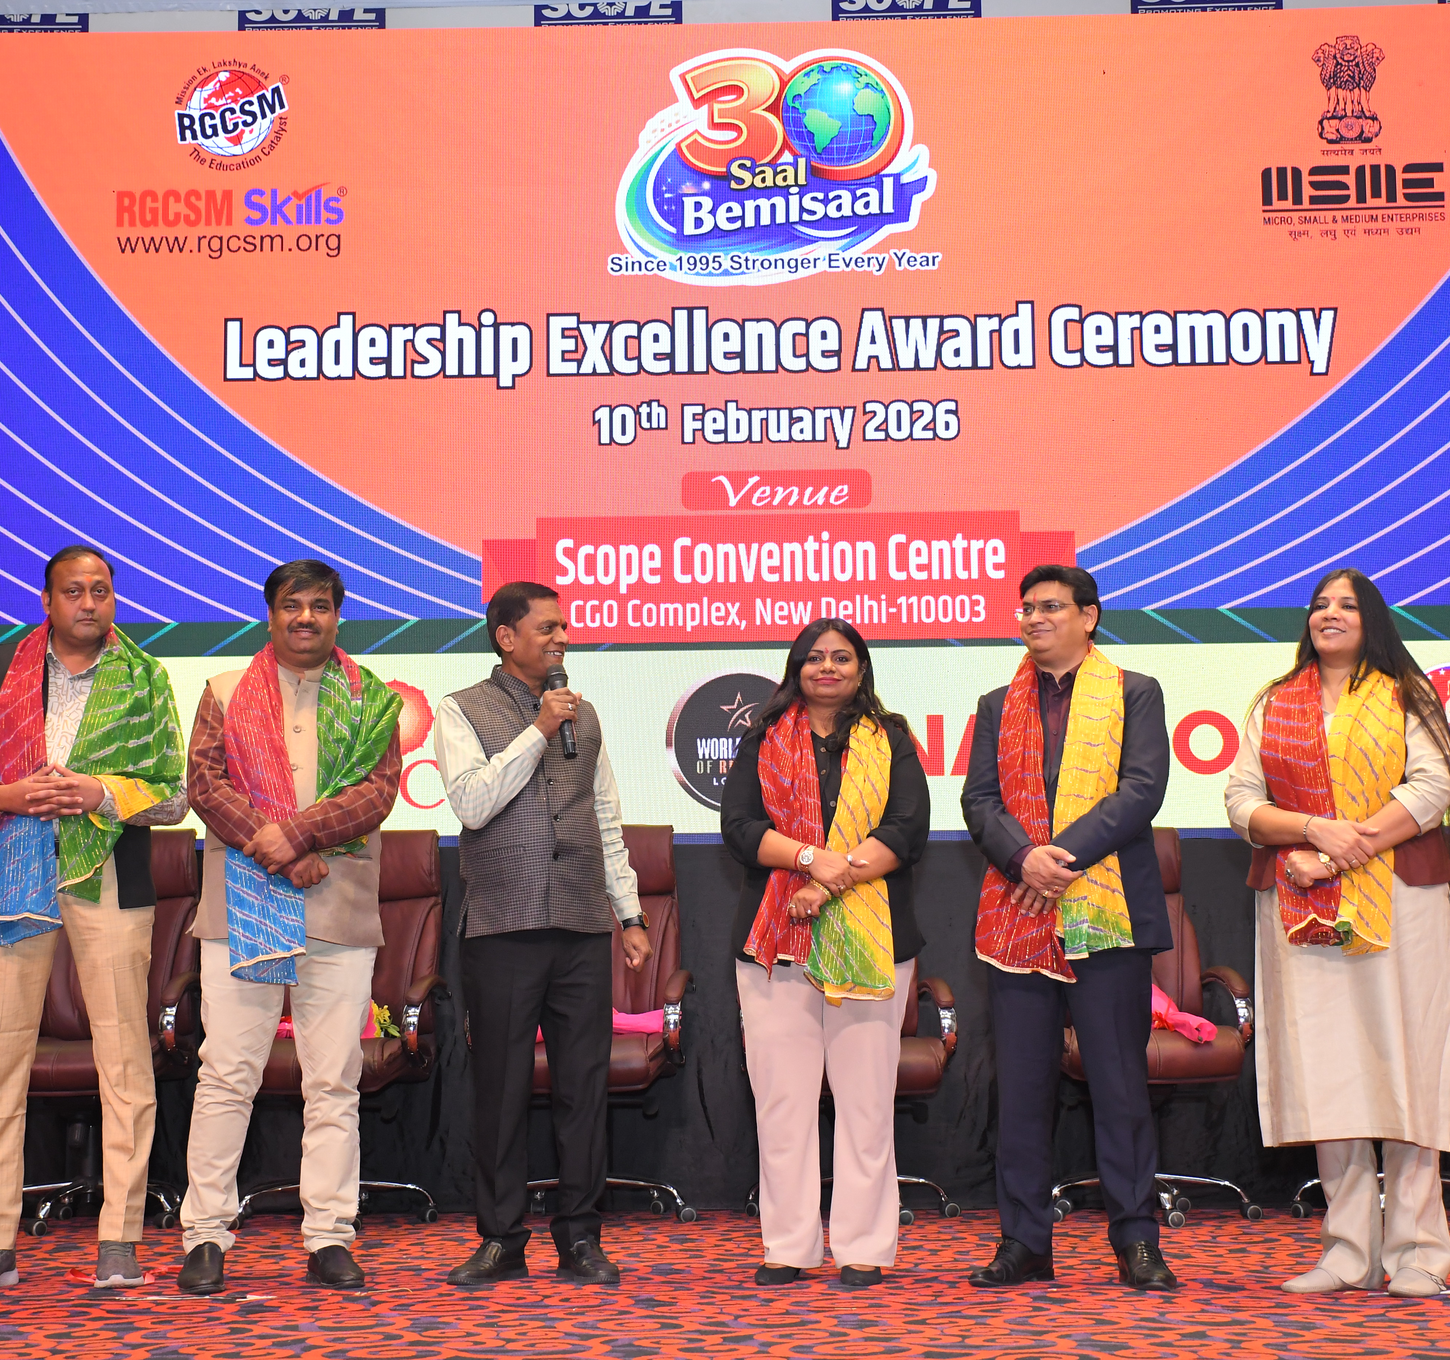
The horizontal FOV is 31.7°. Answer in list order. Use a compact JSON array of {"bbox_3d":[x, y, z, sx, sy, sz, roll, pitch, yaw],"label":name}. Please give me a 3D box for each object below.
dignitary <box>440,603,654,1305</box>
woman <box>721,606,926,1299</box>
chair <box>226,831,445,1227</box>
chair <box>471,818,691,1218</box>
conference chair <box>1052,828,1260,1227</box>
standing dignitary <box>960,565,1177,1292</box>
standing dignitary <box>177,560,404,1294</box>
[{"bbox_3d":[-0.443,0.600,6.235,0.530,1.689,0.420,2,-7,-17],"label":"dignitary"},{"bbox_3d":[0.229,0.639,6.141,0.490,1.577,0.340,-1,-7,3],"label":"woman"},{"bbox_3d":[-1.159,1.032,7.673,0.650,1.190,0.720,-1,-7,3],"label":"chair"},{"bbox_3d":[-0.400,1.033,7.742,0.650,1.190,0.720,-1,-7,1],"label":"chair"},{"bbox_3d":[1.236,1.006,7.643,0.650,1.190,0.720,0,-7,-6],"label":"conference chair"},{"bbox_3d":[0.811,0.566,6.069,0.500,1.693,0.360,-2,-7,15],"label":"standing dignitary"},{"bbox_3d":[-1.046,0.574,6.202,0.540,1.744,0.380,0,-7,-6],"label":"standing dignitary"}]

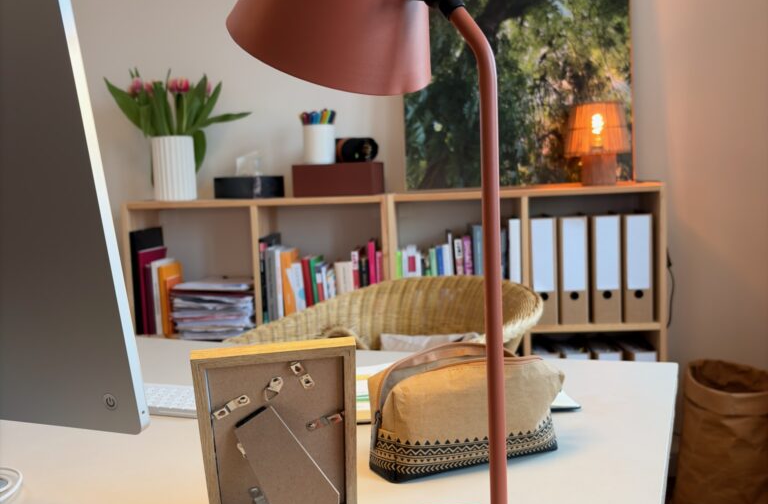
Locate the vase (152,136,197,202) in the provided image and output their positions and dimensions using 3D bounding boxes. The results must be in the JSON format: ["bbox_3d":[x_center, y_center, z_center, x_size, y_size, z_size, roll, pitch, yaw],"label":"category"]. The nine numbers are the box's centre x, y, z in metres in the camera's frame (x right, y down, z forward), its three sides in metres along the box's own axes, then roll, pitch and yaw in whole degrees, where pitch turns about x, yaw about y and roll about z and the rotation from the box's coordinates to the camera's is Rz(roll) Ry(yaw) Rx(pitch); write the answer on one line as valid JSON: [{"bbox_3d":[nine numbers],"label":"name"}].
[{"bbox_3d":[-0.664,-0.264,2.436,0.136,0.199,0.136,-2,5,4],"label":"vase"}]

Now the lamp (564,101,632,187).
[{"bbox_3d":[0.650,-0.332,2.336,0.199,0.254,0.199,-2,5,4],"label":"lamp"}]

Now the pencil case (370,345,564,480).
[{"bbox_3d":[0.085,0.152,0.775,0.198,0.107,0.070,-4,6,-23],"label":"pencil case"}]

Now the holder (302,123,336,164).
[{"bbox_3d":[-0.201,-0.337,2.410,0.099,0.125,0.099,-2,5,0],"label":"holder"}]

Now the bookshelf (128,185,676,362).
[{"bbox_3d":[0.037,0.281,2.457,1.611,0.930,0.290,-2,5,4],"label":"bookshelf"}]

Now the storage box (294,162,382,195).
[{"bbox_3d":[-0.137,-0.222,2.432,0.238,0.101,0.200,-1,5,12],"label":"storage box"}]

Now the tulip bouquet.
[{"bbox_3d":[-0.648,-0.402,2.412,0.439,0.333,0.320,-2,5,4],"label":"tulip bouquet"}]

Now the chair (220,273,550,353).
[{"bbox_3d":[0.036,0.438,1.627,0.620,0.770,0.600,0,6,24],"label":"chair"}]

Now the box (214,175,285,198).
[{"bbox_3d":[-0.424,-0.203,2.427,0.213,0.068,0.120,-2,5,4],"label":"box"}]

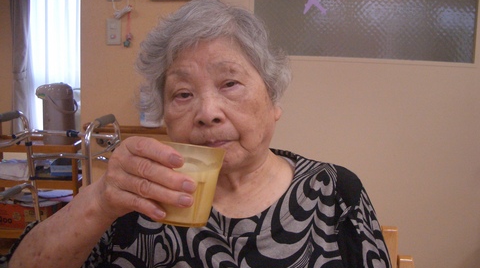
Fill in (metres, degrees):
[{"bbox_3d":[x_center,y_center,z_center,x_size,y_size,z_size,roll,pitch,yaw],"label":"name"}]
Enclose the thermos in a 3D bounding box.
[{"bbox_3d":[-0.924,-0.101,2.460,0.200,0.312,0.165,3,4,11],"label":"thermos"}]

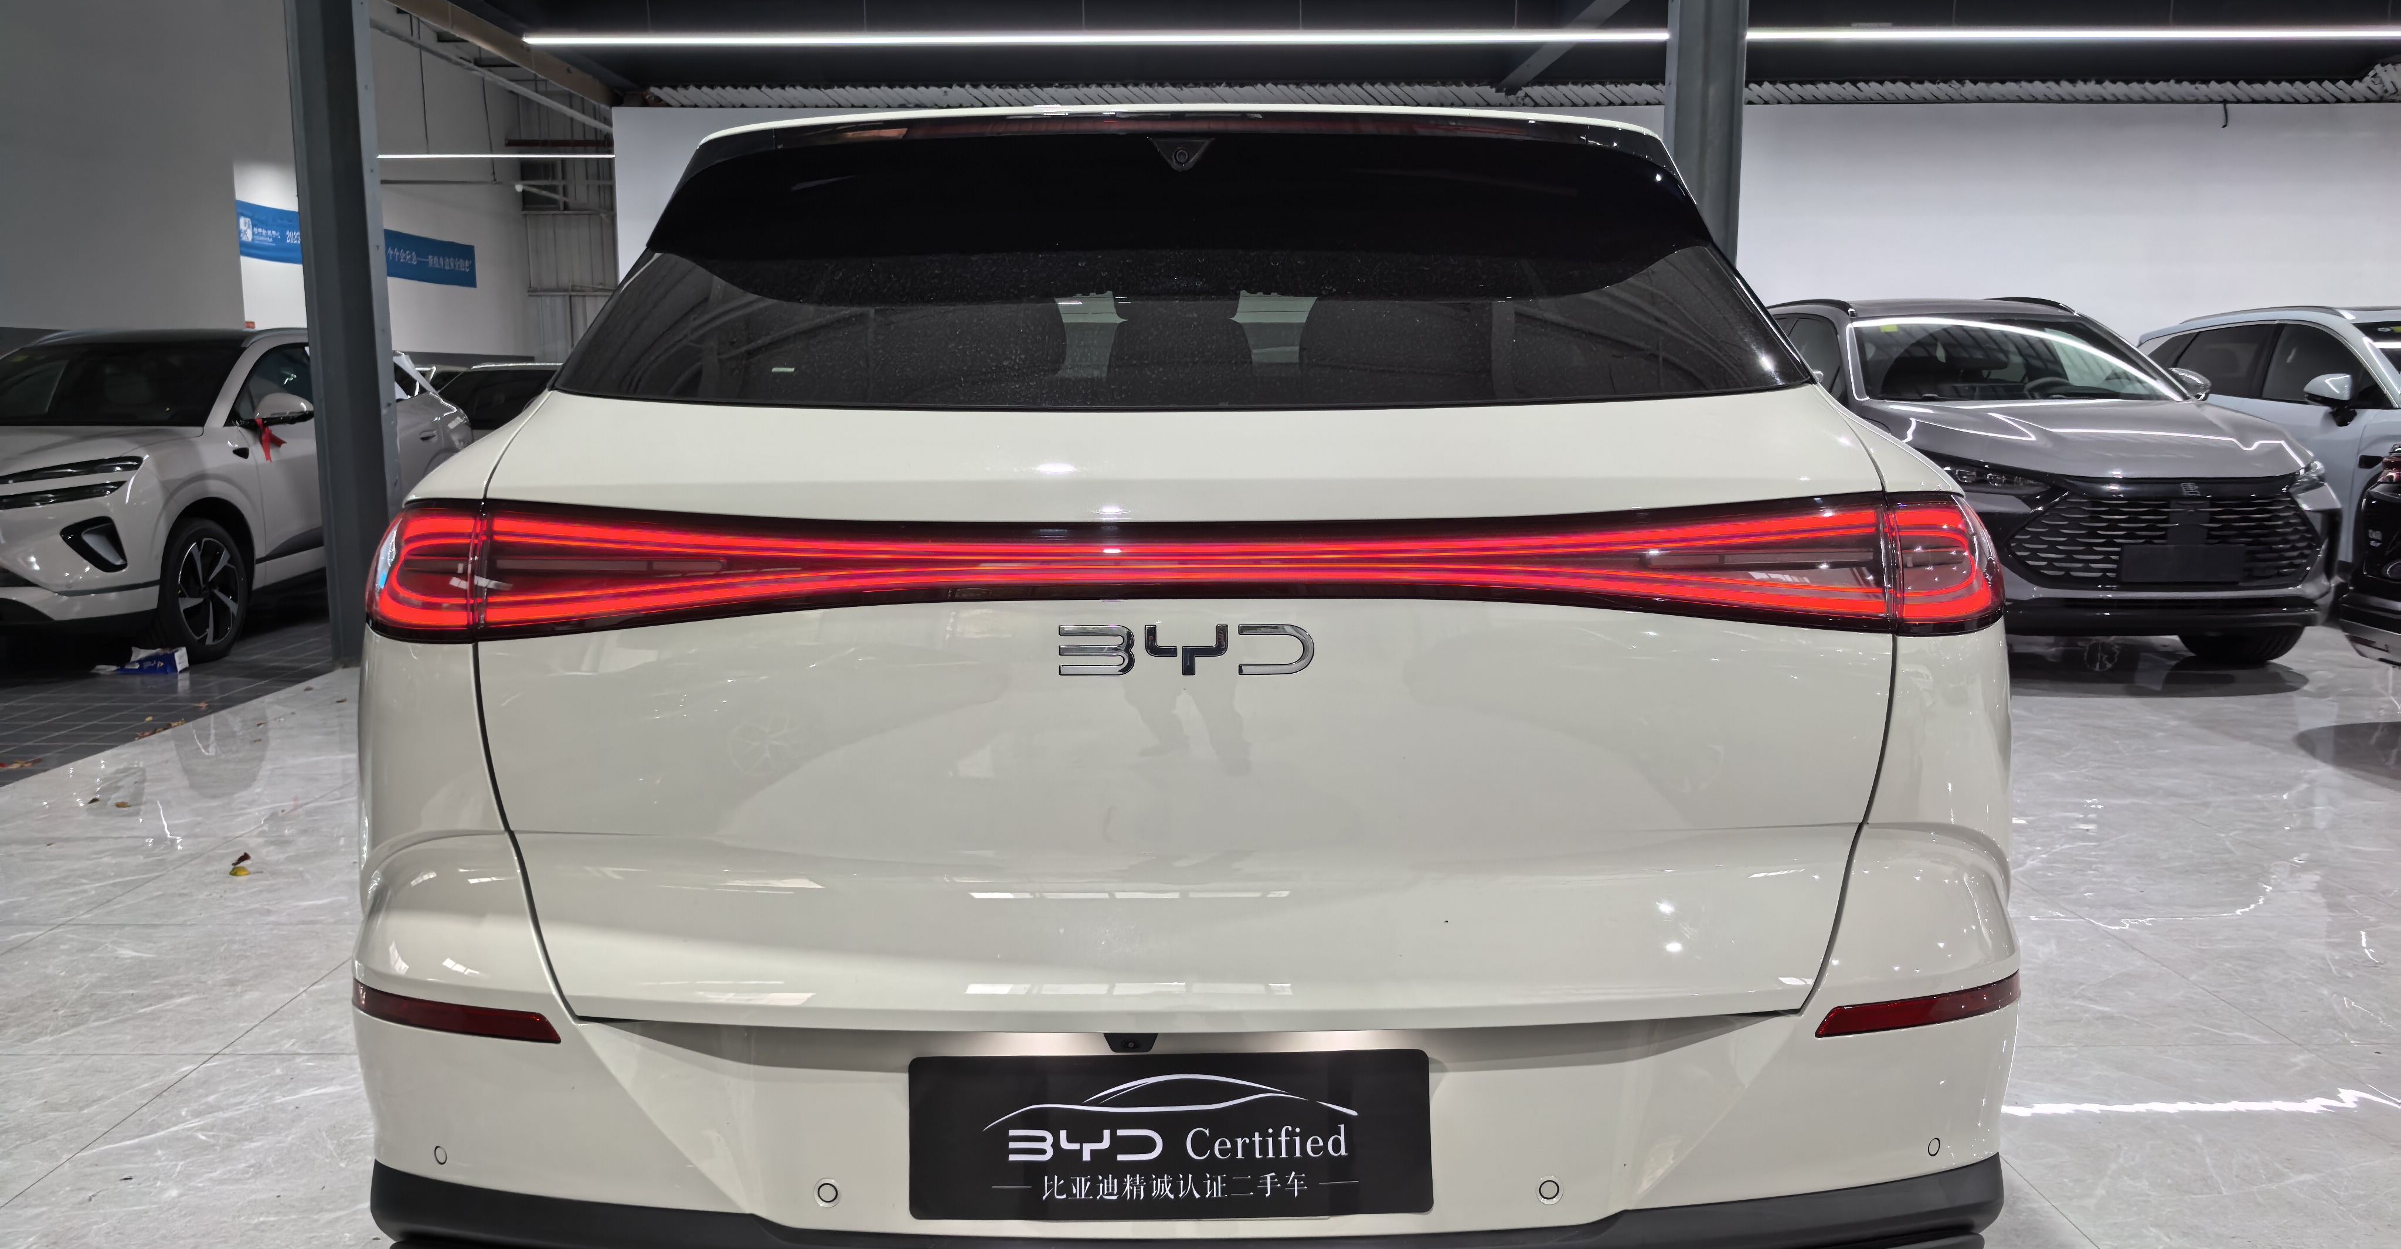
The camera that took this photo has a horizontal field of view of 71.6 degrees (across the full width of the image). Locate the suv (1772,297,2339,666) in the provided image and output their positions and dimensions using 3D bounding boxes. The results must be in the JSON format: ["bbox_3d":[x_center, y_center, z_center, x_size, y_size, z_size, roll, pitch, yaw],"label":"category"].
[{"bbox_3d":[3.894,-0.900,9.011,1.940,1.720,4.820,0,8,-1],"label":"suv"}]

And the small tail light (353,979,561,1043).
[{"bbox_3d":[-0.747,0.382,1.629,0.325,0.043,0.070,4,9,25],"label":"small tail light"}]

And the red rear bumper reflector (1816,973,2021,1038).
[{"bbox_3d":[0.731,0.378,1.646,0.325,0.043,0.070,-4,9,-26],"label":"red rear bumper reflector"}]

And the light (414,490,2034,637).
[{"bbox_3d":[-0.010,-0.045,1.611,1.720,0.148,0.250,0,8,-1],"label":"light"}]

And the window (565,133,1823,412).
[{"bbox_3d":[-0.014,-0.376,1.771,1.330,0.465,0.120,0,-33,-1],"label":"window"}]

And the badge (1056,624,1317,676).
[{"bbox_3d":[-0.013,0.025,1.540,0.236,0.048,0.015,0,8,-1],"label":"badge"}]

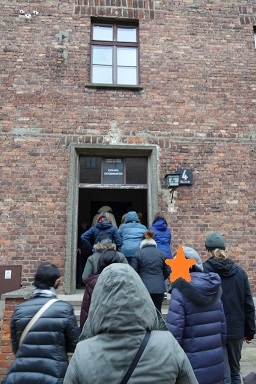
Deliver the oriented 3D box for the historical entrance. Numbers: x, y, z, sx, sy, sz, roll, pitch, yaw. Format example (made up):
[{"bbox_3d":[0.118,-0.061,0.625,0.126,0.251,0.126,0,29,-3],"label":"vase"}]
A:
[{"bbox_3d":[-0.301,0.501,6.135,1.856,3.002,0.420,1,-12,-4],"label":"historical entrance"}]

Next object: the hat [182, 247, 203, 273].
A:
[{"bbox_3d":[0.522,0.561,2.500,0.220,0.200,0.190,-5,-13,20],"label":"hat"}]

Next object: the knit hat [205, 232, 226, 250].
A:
[{"bbox_3d":[0.850,0.481,2.900,0.190,0.175,0.220,1,-12,-7],"label":"knit hat"}]

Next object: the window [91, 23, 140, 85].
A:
[{"bbox_3d":[-0.296,-3.205,6.837,1.117,1.689,0.150,1,-12,-4],"label":"window"}]

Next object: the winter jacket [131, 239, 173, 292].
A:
[{"bbox_3d":[0.324,1.035,4.150,0.560,0.730,0.340,1,-12,-4],"label":"winter jacket"}]

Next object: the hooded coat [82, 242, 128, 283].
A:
[{"bbox_3d":[-0.301,1.038,4.000,0.600,0.720,0.360,0,-12,-2],"label":"hooded coat"}]

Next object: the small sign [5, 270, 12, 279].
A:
[{"bbox_3d":[-2.107,1.461,5.264,0.117,0.150,0.012,1,-12,-4],"label":"small sign"}]

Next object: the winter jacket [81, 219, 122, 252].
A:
[{"bbox_3d":[-0.461,0.818,5.200,0.700,0.700,0.360,0,-12,-2],"label":"winter jacket"}]

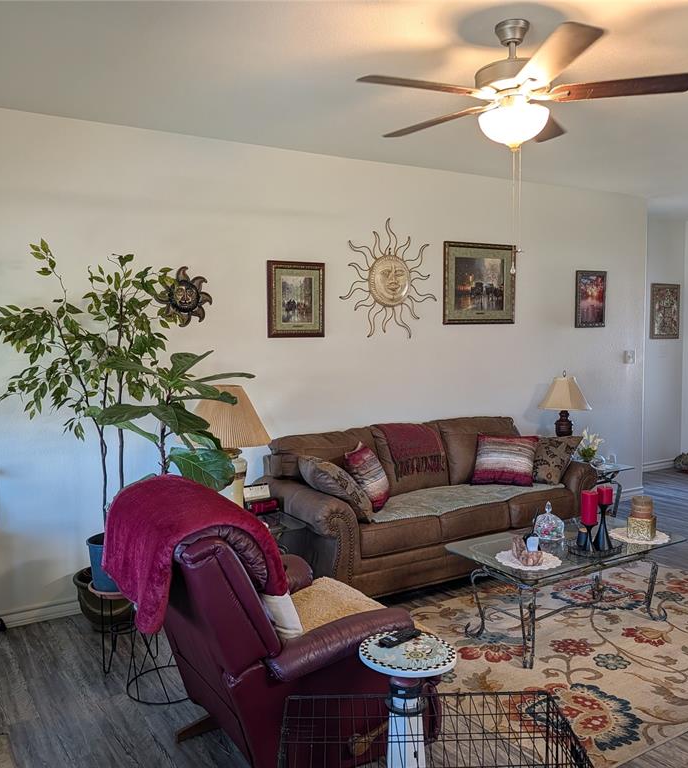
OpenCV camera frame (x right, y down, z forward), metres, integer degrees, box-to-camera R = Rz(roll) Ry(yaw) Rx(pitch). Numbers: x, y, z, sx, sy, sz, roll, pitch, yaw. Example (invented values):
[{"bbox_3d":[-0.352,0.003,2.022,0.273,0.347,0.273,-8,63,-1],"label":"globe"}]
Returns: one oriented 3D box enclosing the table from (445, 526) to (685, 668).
[{"bbox_3d":[1.158,1.049,3.673,1.160,0.450,0.665,-3,4,-32],"label":"table"}]

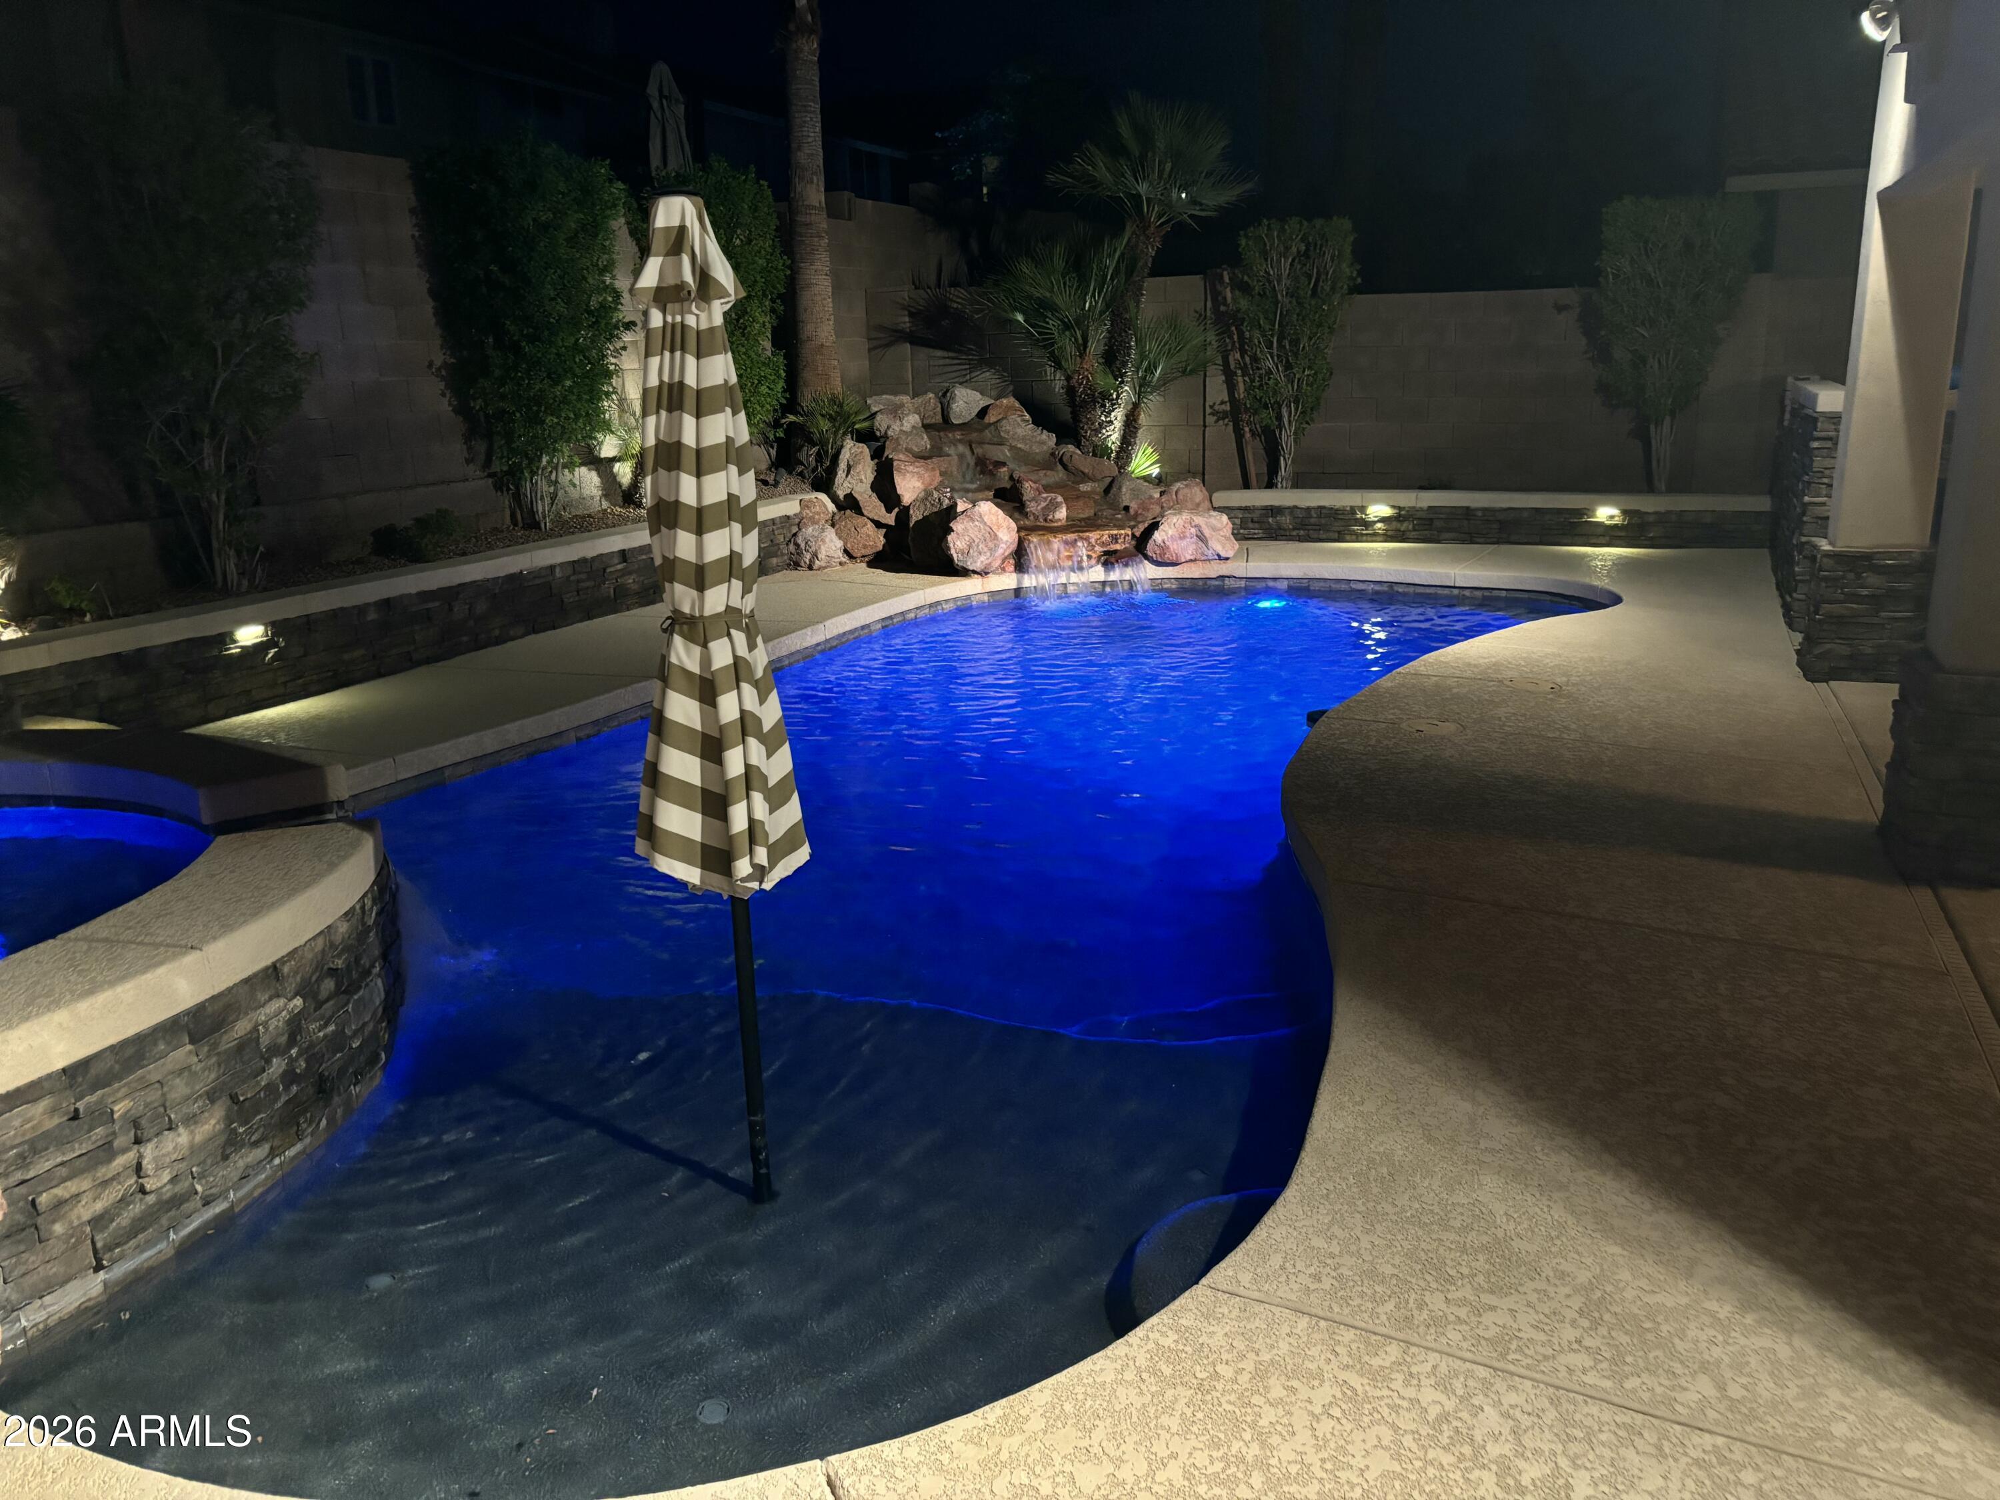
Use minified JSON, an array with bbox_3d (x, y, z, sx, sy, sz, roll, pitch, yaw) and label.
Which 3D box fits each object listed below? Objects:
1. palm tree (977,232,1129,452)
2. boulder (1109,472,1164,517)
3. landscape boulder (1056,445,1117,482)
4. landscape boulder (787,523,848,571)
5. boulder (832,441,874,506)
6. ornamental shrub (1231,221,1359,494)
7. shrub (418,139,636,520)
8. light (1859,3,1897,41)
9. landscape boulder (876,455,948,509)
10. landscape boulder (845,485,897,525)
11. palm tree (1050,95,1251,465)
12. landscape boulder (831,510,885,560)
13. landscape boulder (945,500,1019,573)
[{"bbox_3d":[0.425,-3.153,12.005,1.211,1.871,1.200,-1,14,0],"label":"palm tree"},{"bbox_3d":[1.004,-1.870,11.100,0.404,0.354,0.380,4,15,20],"label":"boulder"},{"bbox_3d":[0.675,-2.208,11.595,0.470,0.265,0.400,-1,14,3],"label":"landscape boulder"},{"bbox_3d":[-1.296,-1.423,10.650,0.432,0.376,0.380,4,15,20],"label":"landscape boulder"},{"bbox_3d":[-1.096,-2.034,11.150,0.325,0.503,0.340,4,15,20],"label":"boulder"},{"bbox_3d":[2.360,-3.149,12.106,1.058,2.156,0.850,4,15,20],"label":"ornamental shrub"},{"bbox_3d":[-2.848,-2.450,8.959,1.000,2.308,1.120,4,15,20],"label":"shrub"},{"bbox_3d":[3.458,-2.869,5.900,0.150,0.170,0.180,-12,18,-38],"label":"light"},{"bbox_3d":[-0.648,-1.980,11.032,0.502,0.375,0.450,-2,14,-3],"label":"landscape boulder"},{"bbox_3d":[-0.944,-1.790,11.000,0.366,0.295,0.340,4,15,20],"label":"landscape boulder"},{"bbox_3d":[1.225,-3.706,12.211,1.626,2.990,1.500,4,15,20],"label":"palm tree"},{"bbox_3d":[-1.044,-1.588,11.099,0.388,0.355,0.380,-3,14,-5],"label":"landscape boulder"},{"bbox_3d":[-0.123,-1.455,10.277,0.511,0.505,0.500,-2,14,0],"label":"landscape boulder"}]

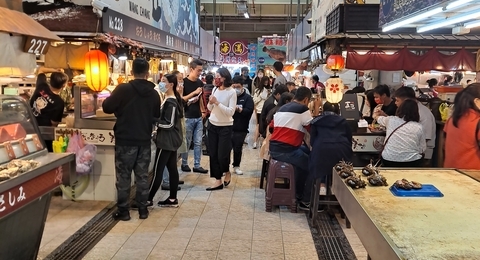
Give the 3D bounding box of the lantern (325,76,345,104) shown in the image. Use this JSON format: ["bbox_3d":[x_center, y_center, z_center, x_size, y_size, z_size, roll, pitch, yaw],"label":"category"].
[{"bbox_3d":[0.997,-0.414,4.688,0.200,0.290,0.200,1,7,3],"label":"lantern"}]

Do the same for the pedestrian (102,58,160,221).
[{"bbox_3d":[-1.187,0.082,4.898,0.620,1.750,0.420,-3,8,-25],"label":"pedestrian"}]

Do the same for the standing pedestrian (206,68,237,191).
[{"bbox_3d":[-0.233,-0.017,6.114,0.460,1.660,0.360,8,10,43],"label":"standing pedestrian"}]

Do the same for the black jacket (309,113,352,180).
[{"bbox_3d":[1.020,0.175,5.000,0.500,0.760,0.460,3,7,15],"label":"black jacket"}]

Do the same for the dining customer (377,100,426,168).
[{"bbox_3d":[1.731,0.289,4.768,0.500,1.240,0.700,-2,8,-17],"label":"dining customer"}]

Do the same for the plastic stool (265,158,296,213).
[{"bbox_3d":[0.482,0.636,5.277,0.360,0.600,0.360,0,7,-2],"label":"plastic stool"}]

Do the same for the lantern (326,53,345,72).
[{"bbox_3d":[1.001,-0.712,4.649,0.190,0.210,0.190,1,7,3],"label":"lantern"}]

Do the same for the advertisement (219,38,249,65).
[{"bbox_3d":[-0.260,-3.382,19.270,1.280,1.060,0.080,1,7,3],"label":"advertisement"}]

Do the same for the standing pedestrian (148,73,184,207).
[{"bbox_3d":[-0.882,0.099,5.399,0.440,1.600,0.450,1,7,5],"label":"standing pedestrian"}]

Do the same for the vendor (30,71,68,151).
[{"bbox_3d":[-2.514,0.004,5.845,0.520,1.640,0.420,3,8,17],"label":"vendor"}]

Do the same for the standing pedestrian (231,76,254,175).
[{"bbox_3d":[-0.008,-0.100,7.197,0.520,1.570,0.420,5,8,28],"label":"standing pedestrian"}]

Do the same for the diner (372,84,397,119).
[{"bbox_3d":[1.849,0.095,5.615,0.500,1.310,0.700,7,10,40],"label":"diner"}]

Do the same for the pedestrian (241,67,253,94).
[{"bbox_3d":[0.167,-0.682,11.176,0.500,1.740,0.360,0,7,-2],"label":"pedestrian"}]

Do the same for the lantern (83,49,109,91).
[{"bbox_3d":[-1.666,-0.691,5.150,0.280,0.500,0.280,1,7,0],"label":"lantern"}]

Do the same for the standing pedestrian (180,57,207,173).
[{"bbox_3d":[-0.732,-0.238,7.218,0.420,1.820,0.500,7,9,39],"label":"standing pedestrian"}]

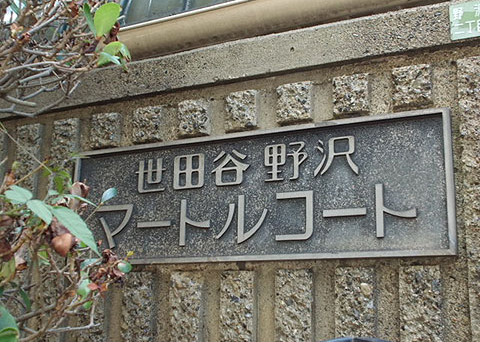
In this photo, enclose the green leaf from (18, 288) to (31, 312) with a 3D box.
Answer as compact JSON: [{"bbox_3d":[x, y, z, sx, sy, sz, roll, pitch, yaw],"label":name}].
[{"bbox_3d":[-0.361,0.215,1.163,0.020,0.040,0.022,3,-10,-17],"label":"green leaf"}]

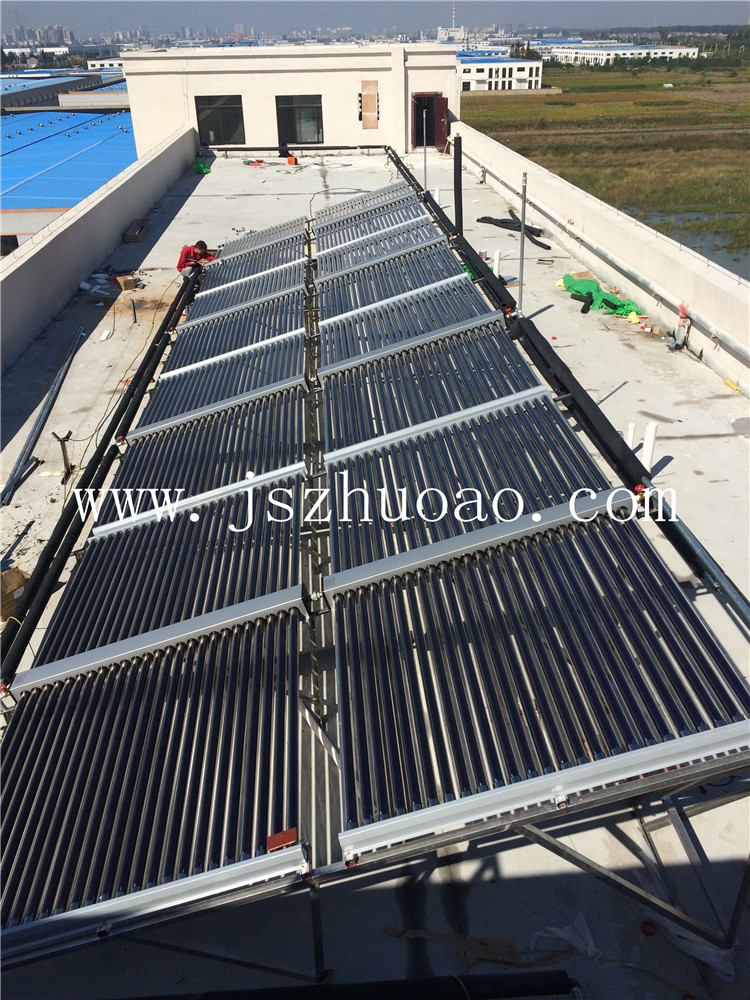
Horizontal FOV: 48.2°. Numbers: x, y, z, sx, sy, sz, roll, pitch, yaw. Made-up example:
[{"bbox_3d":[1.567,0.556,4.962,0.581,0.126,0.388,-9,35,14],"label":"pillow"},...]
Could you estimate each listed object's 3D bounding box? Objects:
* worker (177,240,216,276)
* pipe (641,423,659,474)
[{"bbox_3d":[-3.372,-4.473,15.751,0.650,0.840,0.530,10,31,19],"label":"worker"},{"bbox_3d":[2.800,-0.482,8.572,0.110,0.650,0.110,-3,29,-3],"label":"pipe"}]

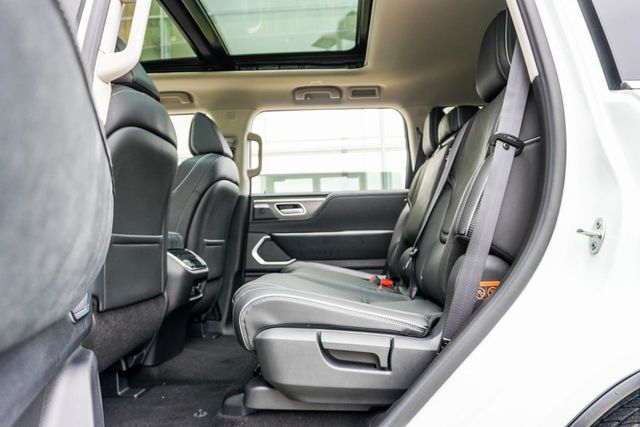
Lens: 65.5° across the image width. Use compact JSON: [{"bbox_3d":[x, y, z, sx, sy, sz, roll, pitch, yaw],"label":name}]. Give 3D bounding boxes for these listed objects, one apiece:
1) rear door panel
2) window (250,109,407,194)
[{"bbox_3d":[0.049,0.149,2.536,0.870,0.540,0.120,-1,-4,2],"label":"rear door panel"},{"bbox_3d":[0.069,-0.316,2.556,0.800,0.440,0.040,-1,6,2],"label":"window"}]

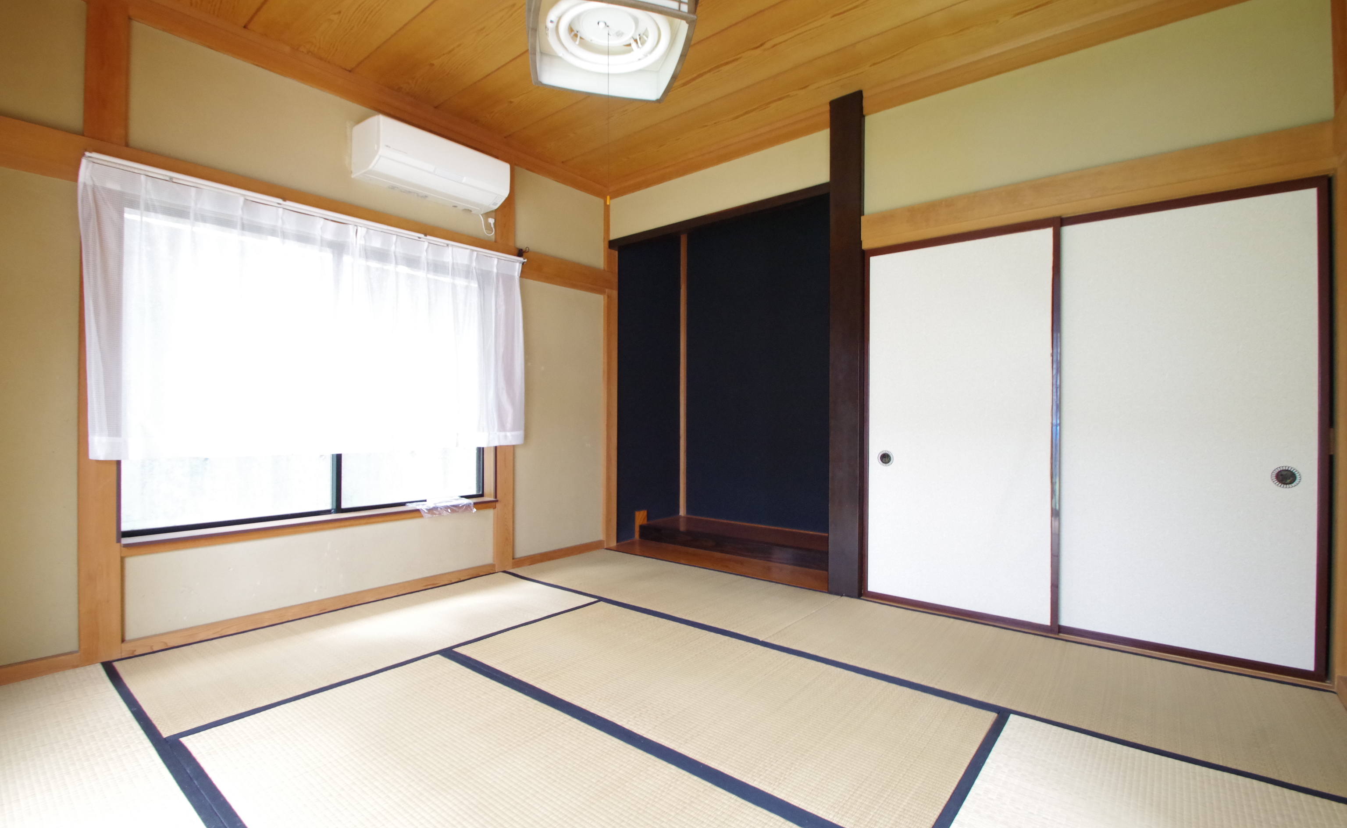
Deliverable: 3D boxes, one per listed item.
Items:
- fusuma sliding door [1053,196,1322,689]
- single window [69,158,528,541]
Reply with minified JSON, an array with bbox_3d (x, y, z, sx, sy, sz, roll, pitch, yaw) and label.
[{"bbox_3d":[2.073,0.059,2.324,0.848,1.850,0.025,0,0,35],"label":"fusuma sliding door"},{"bbox_3d":[-1.655,-0.205,2.846,0.120,1.445,1.782,0,0,43],"label":"single window"}]

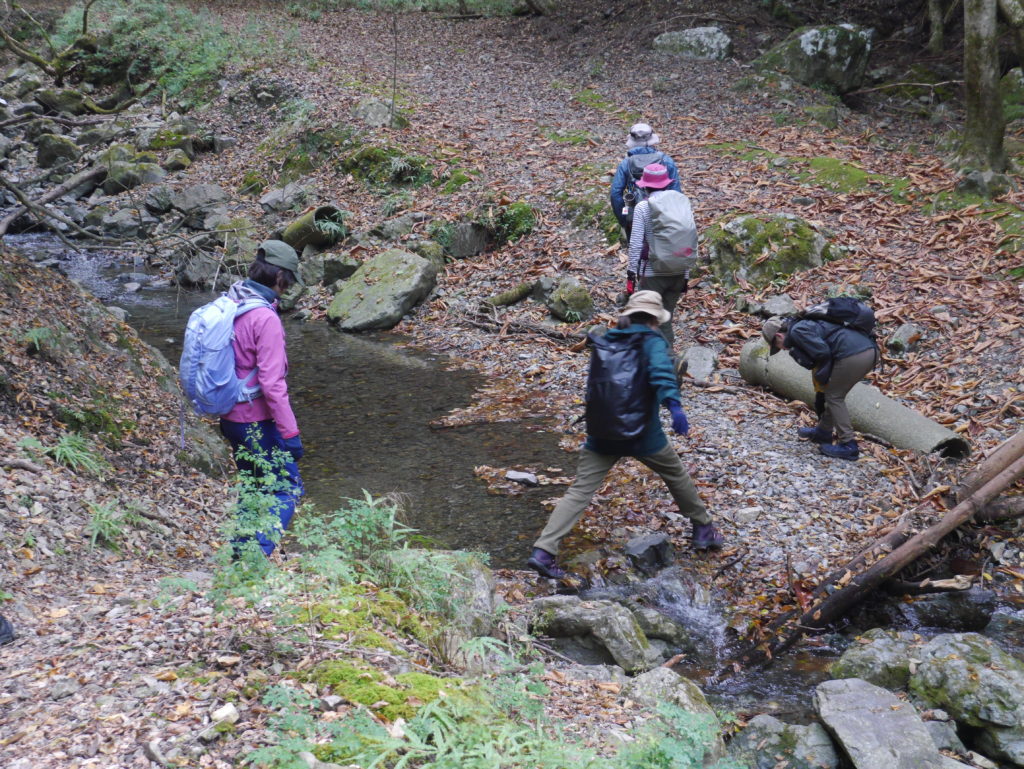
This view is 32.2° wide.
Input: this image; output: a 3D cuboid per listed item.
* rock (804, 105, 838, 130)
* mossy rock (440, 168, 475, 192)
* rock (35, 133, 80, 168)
[{"bbox_3d":[3.857,-3.352,22.200,0.430,0.267,0.380,2,13,10],"label":"rock"},{"bbox_3d":[-0.612,-2.253,19.600,0.392,0.228,0.340,0,13,-2],"label":"mossy rock"},{"bbox_3d":[-5.682,-2.925,22.200,0.570,0.420,0.460,-4,15,-14],"label":"rock"}]

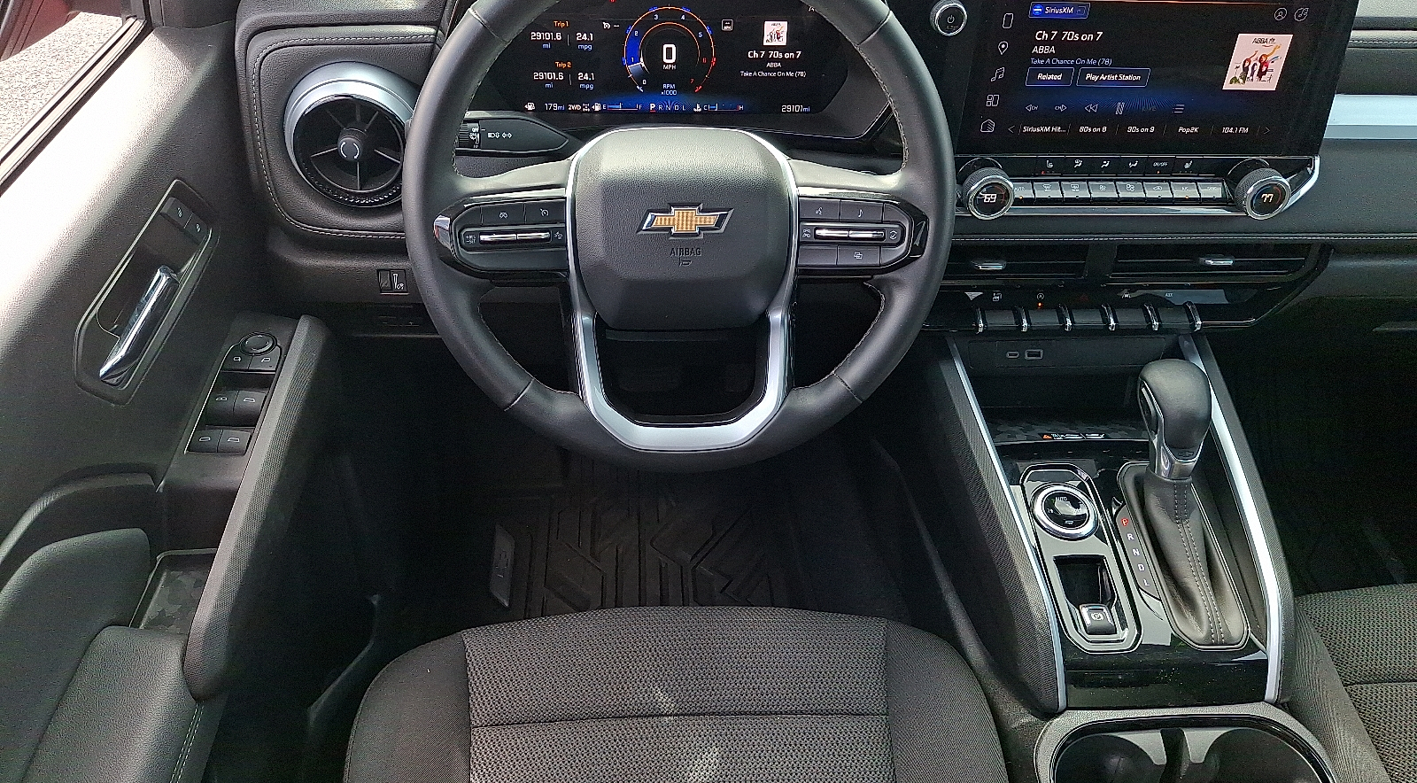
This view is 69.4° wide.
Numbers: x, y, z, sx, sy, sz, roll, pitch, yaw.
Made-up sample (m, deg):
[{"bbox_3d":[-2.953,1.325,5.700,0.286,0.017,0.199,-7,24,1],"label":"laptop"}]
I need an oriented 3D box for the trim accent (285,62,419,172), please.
[{"bbox_3d":[-0.265,-0.201,0.768,0.104,0.082,0.036,-1,37,-5],"label":"trim accent"}]

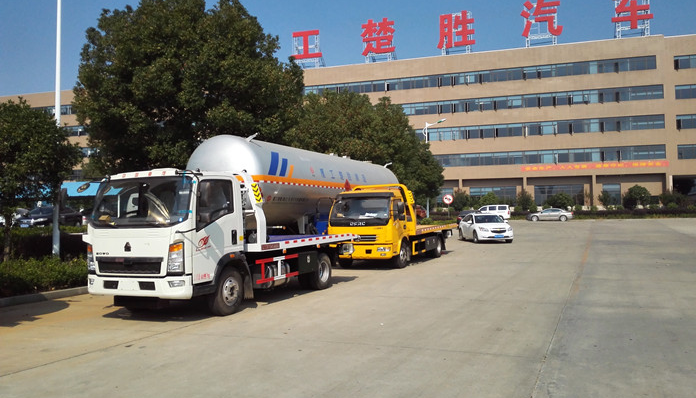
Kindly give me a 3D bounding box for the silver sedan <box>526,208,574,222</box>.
[{"bbox_3d":[21.489,1.732,62.013,4.800,1.460,1.830,-1,-1,17],"label":"silver sedan"}]

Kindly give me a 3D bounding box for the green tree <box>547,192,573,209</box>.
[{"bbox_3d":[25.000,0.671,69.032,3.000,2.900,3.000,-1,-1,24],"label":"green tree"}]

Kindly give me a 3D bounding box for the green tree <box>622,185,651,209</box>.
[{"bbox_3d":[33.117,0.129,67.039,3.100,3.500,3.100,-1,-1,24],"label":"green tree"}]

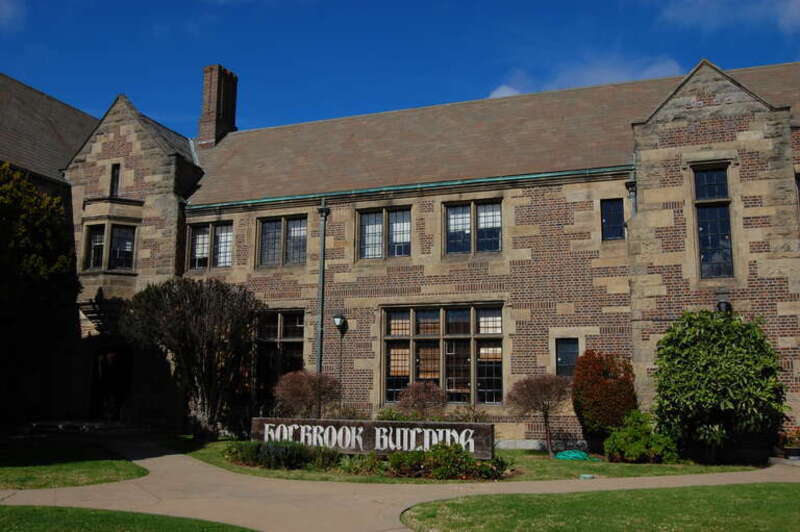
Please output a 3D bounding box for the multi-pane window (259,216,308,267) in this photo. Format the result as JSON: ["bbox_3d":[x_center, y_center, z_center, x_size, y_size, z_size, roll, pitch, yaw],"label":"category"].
[{"bbox_3d":[-3.852,-0.798,24.036,1.807,1.628,0.200,-3,-10,19],"label":"multi-pane window"}]

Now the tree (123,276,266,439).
[{"bbox_3d":[-6.404,2.748,22.095,3.800,4.544,3.400,-3,-10,19],"label":"tree"}]

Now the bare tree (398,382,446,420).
[{"bbox_3d":[0.568,3.966,19.373,1.300,1.645,1.250,-3,-10,19],"label":"bare tree"}]

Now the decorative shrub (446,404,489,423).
[{"bbox_3d":[1.745,4.135,18.967,1.119,1.080,0.950,-3,-11,19],"label":"decorative shrub"}]

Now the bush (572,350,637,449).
[{"bbox_3d":[5.071,3.381,18.199,1.537,2.551,1.600,-3,-11,19],"label":"bush"}]

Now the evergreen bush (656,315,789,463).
[{"bbox_3d":[7.082,2.669,16.274,2.750,3.250,2.500,-3,-11,19],"label":"evergreen bush"}]

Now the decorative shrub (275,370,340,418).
[{"bbox_3d":[-2.616,3.950,20.527,1.700,1.912,1.550,-3,-10,19],"label":"decorative shrub"}]

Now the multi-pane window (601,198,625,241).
[{"bbox_3d":[5.960,-1.302,20.526,0.627,1.188,0.200,-3,-10,19],"label":"multi-pane window"}]

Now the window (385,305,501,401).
[{"bbox_3d":[1.145,2.492,20.826,3.599,2.838,0.200,-3,-11,19],"label":"window"}]

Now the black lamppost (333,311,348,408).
[{"bbox_3d":[-1.771,2.854,21.433,0.380,3.000,0.400,-3,-11,19],"label":"black lamppost"}]

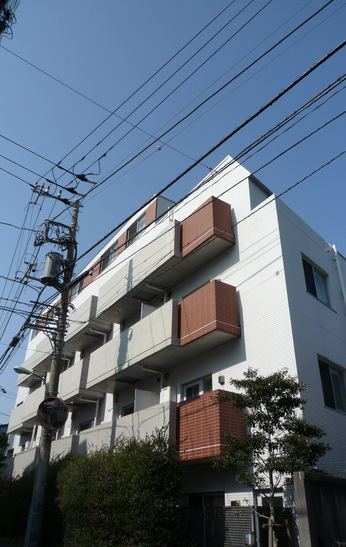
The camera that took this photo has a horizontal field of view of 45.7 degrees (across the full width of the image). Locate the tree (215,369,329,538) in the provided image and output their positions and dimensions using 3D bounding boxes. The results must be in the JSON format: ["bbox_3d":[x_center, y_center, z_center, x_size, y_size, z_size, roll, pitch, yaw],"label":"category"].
[{"bbox_3d":[1.549,3.237,6.189,1.850,3.700,1.850,19,-35,-28],"label":"tree"}]

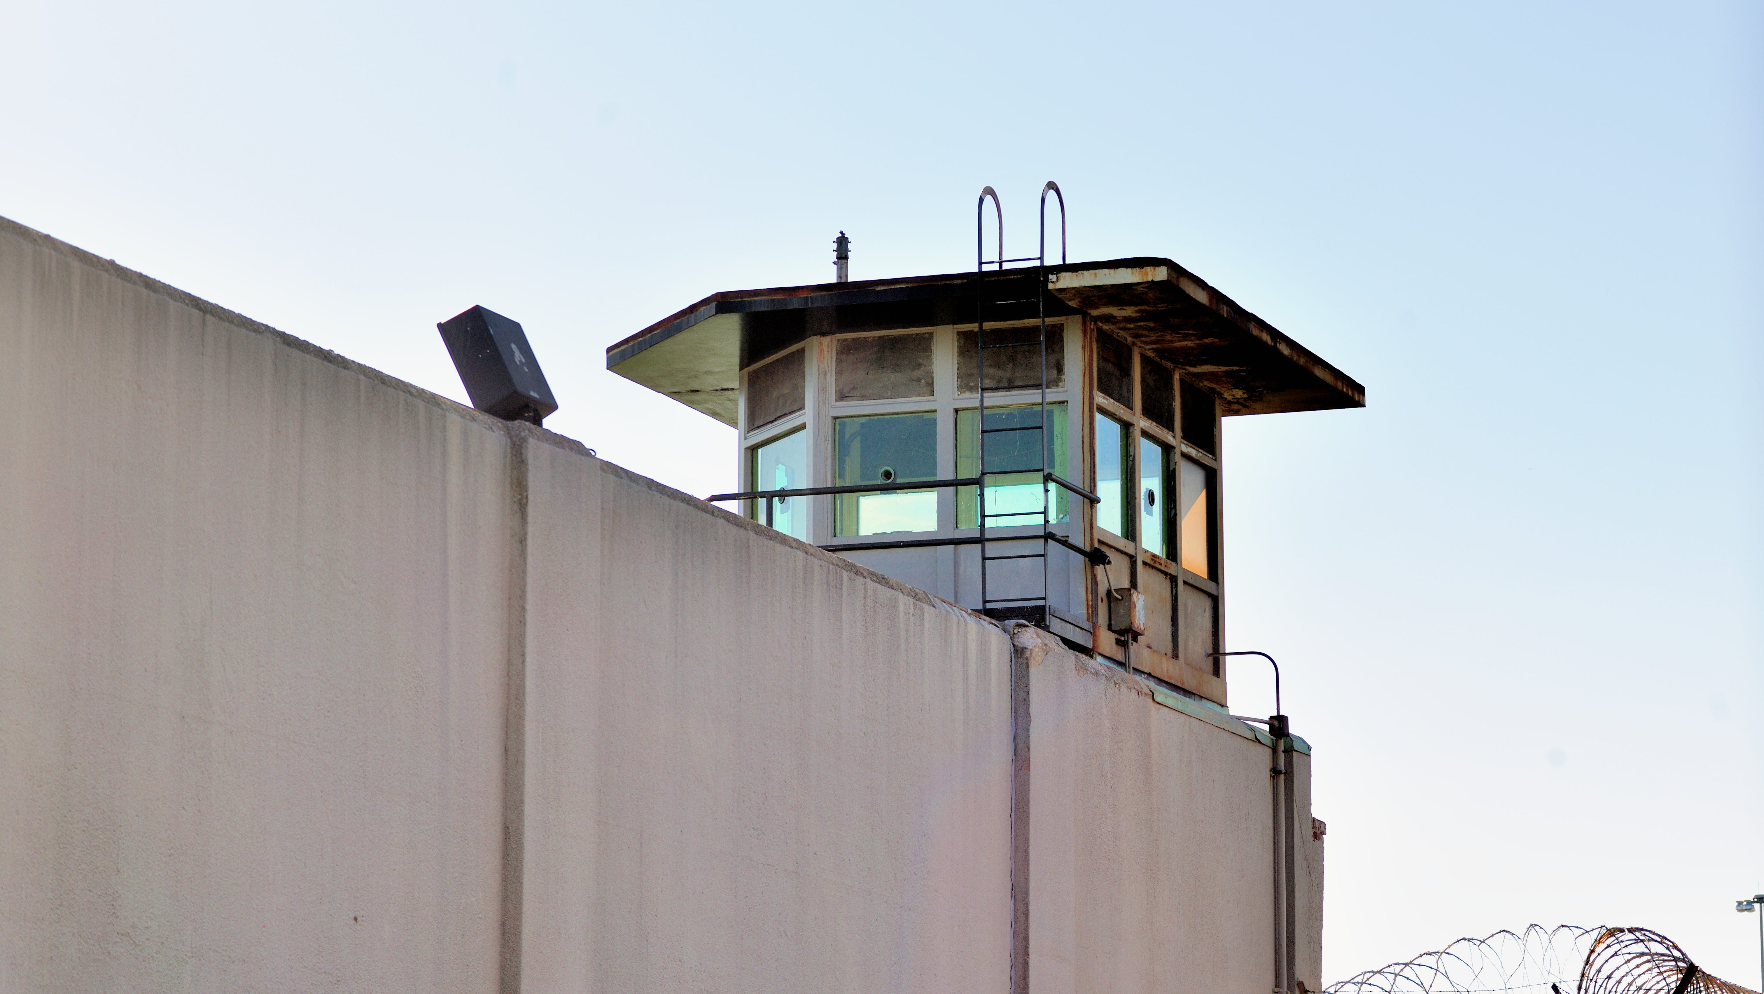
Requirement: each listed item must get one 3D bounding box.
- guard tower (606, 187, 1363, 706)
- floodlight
[{"bbox_3d":[0.572,-0.174,39.439,5.041,3.250,5.213,-4,-11,21],"label":"guard tower"},{"bbox_3d":[-2.107,-0.695,28.425,0.263,0.601,0.560,-29,-18,14],"label":"floodlight"}]

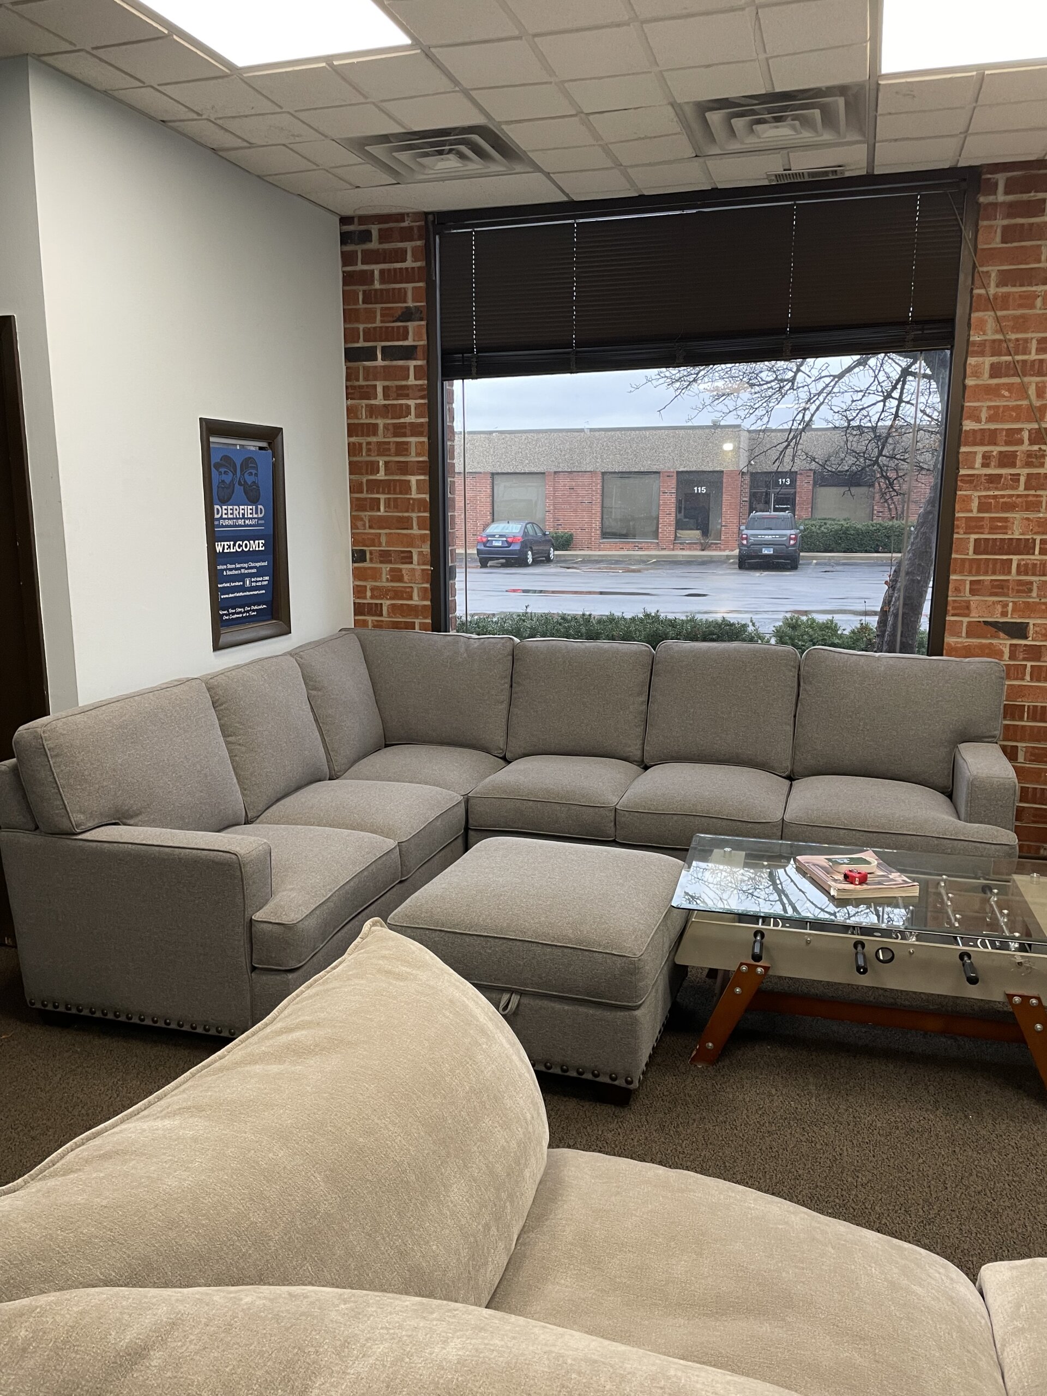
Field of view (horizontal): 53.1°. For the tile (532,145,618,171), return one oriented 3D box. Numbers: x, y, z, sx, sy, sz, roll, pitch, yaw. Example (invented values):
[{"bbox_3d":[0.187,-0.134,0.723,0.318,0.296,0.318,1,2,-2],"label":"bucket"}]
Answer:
[{"bbox_3d":[0.194,-2.030,3.938,0.280,0.020,0.288,4,12,17],"label":"tile"}]

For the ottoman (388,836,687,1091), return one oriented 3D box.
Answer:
[{"bbox_3d":[0.073,0.746,3.113,0.719,0.430,0.713,3,12,17],"label":"ottoman"}]

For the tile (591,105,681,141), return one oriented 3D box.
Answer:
[{"bbox_3d":[0.389,-1.958,3.570,0.280,0.020,0.288,4,12,17],"label":"tile"}]

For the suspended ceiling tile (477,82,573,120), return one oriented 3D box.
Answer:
[{"bbox_3d":[0.004,-1.918,3.354,0.280,0.020,0.287,3,12,17],"label":"suspended ceiling tile"}]

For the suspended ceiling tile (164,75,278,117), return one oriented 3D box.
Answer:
[{"bbox_3d":[-0.962,-1.916,3.339,0.280,0.020,0.288,4,12,17],"label":"suspended ceiling tile"}]

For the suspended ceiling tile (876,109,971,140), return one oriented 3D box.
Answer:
[{"bbox_3d":[1.348,-1.961,3.574,0.280,0.020,0.287,3,12,17],"label":"suspended ceiling tile"}]

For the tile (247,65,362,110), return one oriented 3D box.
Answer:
[{"bbox_3d":[-0.675,-1.900,3.261,0.280,0.020,0.288,4,12,17],"label":"tile"}]

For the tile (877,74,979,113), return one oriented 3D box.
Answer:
[{"bbox_3d":[1.267,-1.902,3.300,0.280,0.020,0.288,4,12,17],"label":"tile"}]

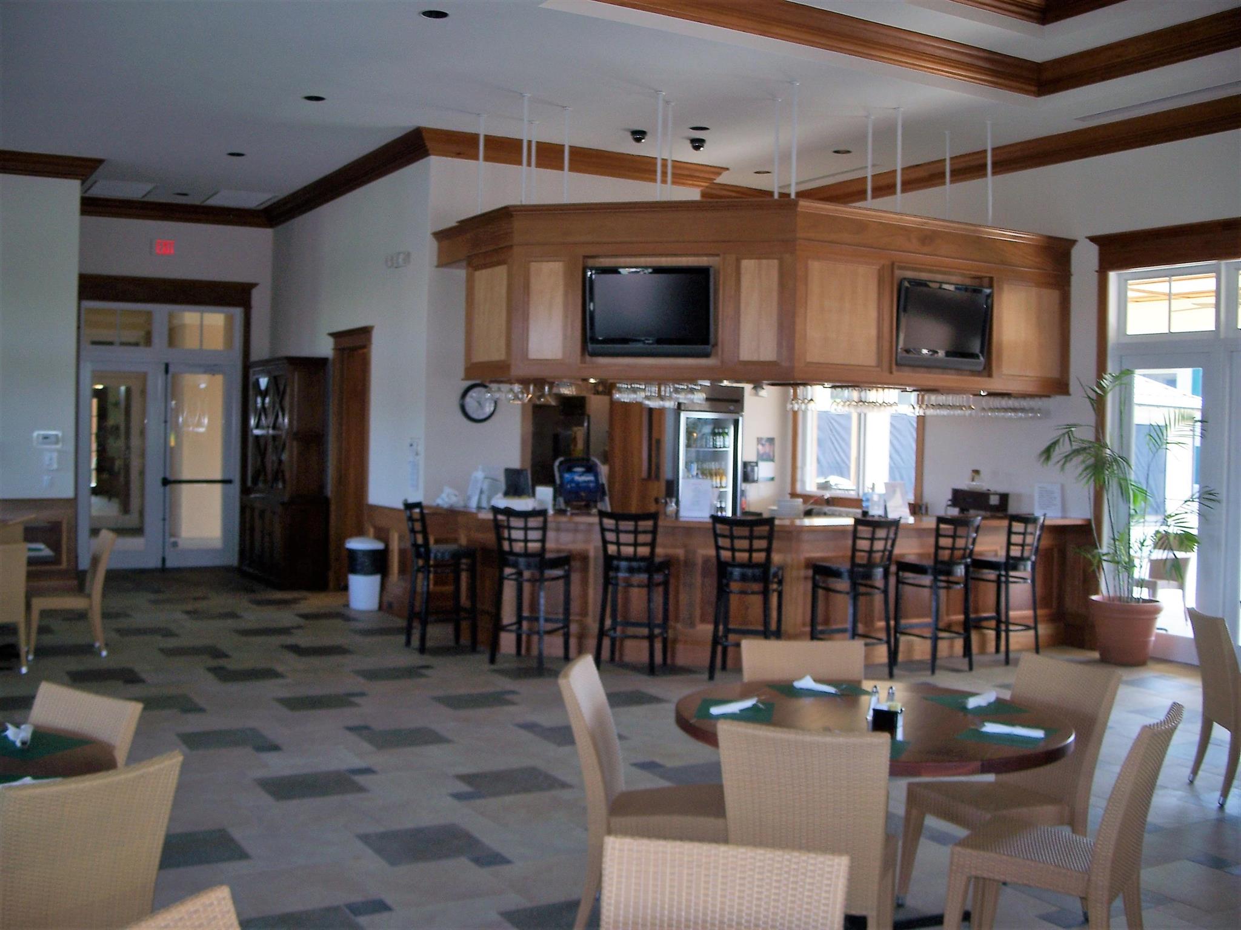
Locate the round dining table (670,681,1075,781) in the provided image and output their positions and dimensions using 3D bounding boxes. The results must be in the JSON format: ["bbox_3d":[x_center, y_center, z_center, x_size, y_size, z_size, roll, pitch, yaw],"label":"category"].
[{"bbox_3d":[0.826,1.204,4.483,1.340,0.750,1.340,1,2,0],"label":"round dining table"}]

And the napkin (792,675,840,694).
[{"bbox_3d":[0.681,0.754,4.571,0.175,0.045,0.065,2,2,36],"label":"napkin"}]

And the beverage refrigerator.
[{"bbox_3d":[0.655,0.309,12.841,0.740,2.060,0.740,0,2,-30],"label":"beverage refrigerator"}]

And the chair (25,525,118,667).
[{"bbox_3d":[-3.970,0.912,9.546,0.640,0.870,0.480,0,2,-30],"label":"chair"}]

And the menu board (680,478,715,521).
[{"bbox_3d":[0.516,0.234,9.000,0.220,0.285,0.060,1,1,15],"label":"menu board"}]

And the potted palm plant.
[{"bbox_3d":[3.647,0.373,9.550,1.180,2.080,1.080,2,1,21],"label":"potted palm plant"}]

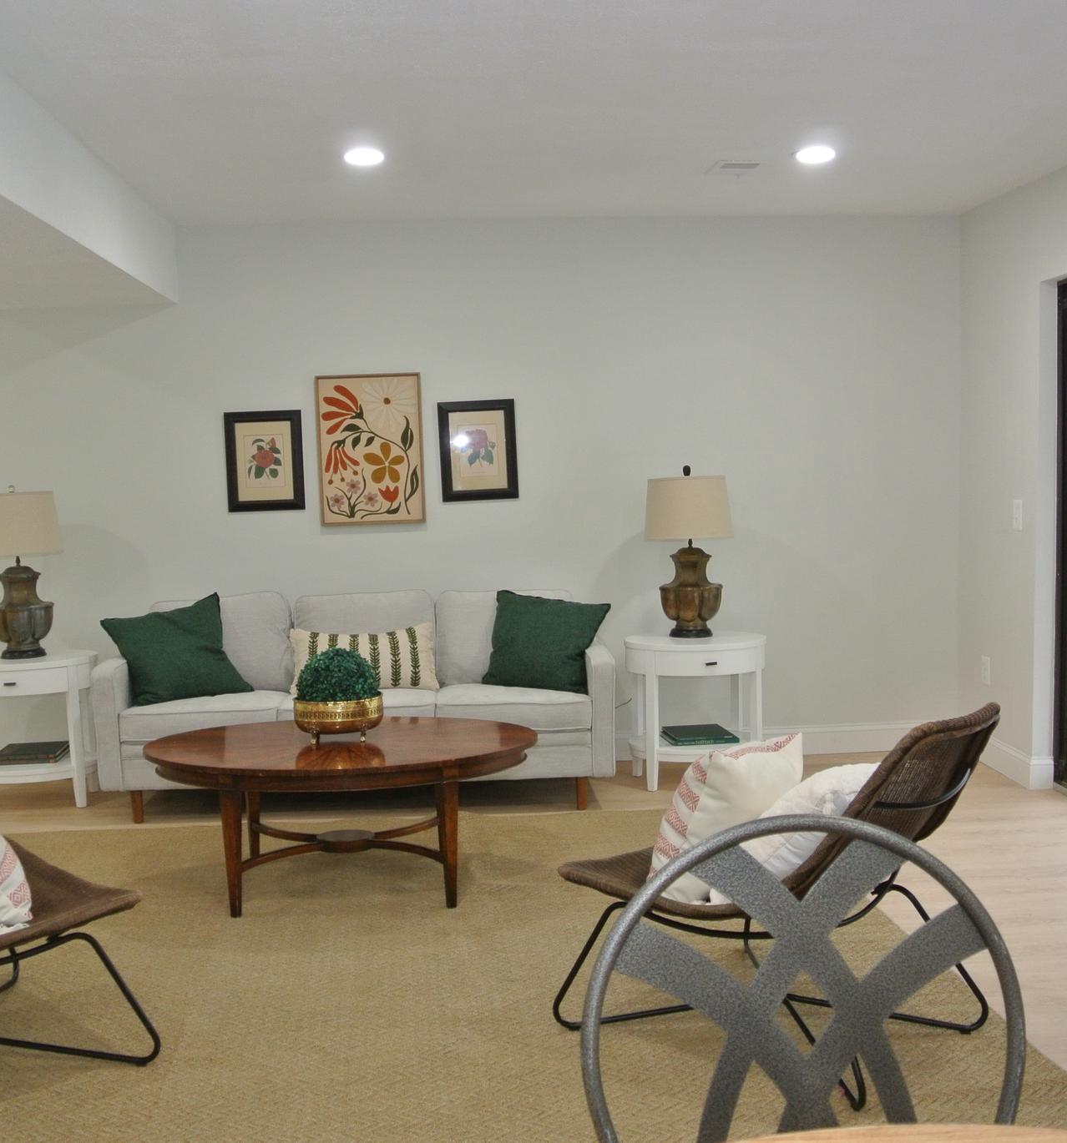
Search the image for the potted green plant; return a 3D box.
[{"bbox_3d":[-0.644,0.402,4.220,0.295,0.305,0.290,-2,4,-4],"label":"potted green plant"}]

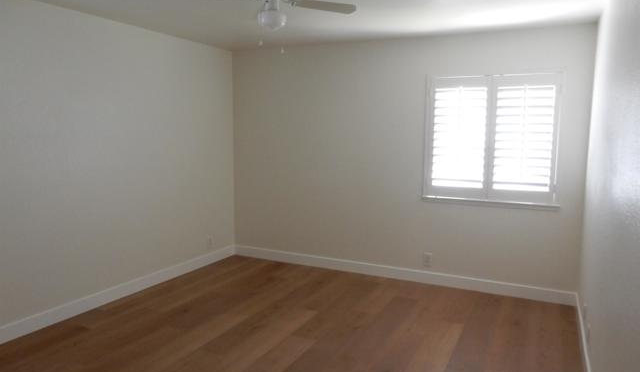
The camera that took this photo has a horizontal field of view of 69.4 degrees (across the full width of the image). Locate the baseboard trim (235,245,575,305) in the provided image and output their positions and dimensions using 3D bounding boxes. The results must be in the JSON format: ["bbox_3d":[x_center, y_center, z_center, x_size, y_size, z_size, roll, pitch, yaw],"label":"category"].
[{"bbox_3d":[0.606,0.903,4.900,3.712,0.116,0.018,4,7,26],"label":"baseboard trim"}]

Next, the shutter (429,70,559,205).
[{"bbox_3d":[1.559,-0.433,4.261,1.170,1.170,0.060,4,7,26],"label":"shutter"}]

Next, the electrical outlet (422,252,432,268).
[{"bbox_3d":[1.086,0.746,4.649,0.076,0.123,0.012,4,7,26],"label":"electrical outlet"}]

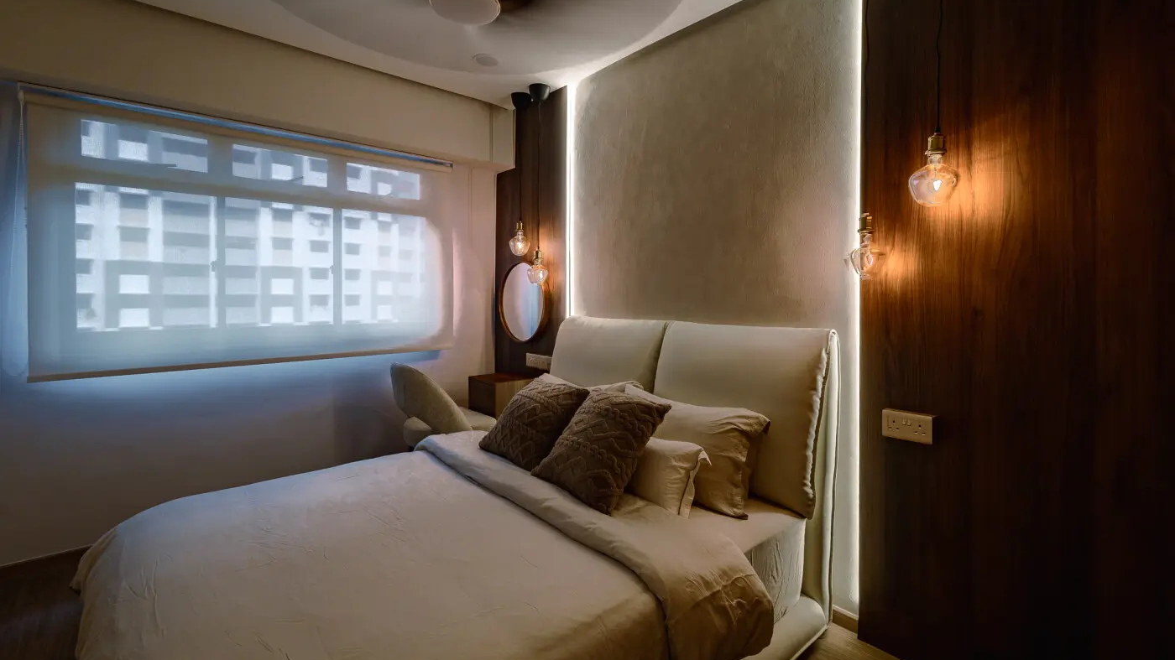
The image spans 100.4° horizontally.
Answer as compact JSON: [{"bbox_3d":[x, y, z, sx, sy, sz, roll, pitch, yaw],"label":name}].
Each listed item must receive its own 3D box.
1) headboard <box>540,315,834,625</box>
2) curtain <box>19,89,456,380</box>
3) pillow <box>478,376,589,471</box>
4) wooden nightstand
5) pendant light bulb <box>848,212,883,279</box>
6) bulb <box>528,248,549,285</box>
[{"bbox_3d":[0.345,0.507,2.332,0.200,1.090,1.560,-2,3,-40],"label":"headboard"},{"bbox_3d":[-1.754,-0.477,2.881,2.050,1.310,0.100,-2,3,-40],"label":"curtain"},{"bbox_3d":[-0.244,0.408,2.197,0.450,0.420,0.140,3,-40,50],"label":"pillow"},{"bbox_3d":[-0.600,0.446,3.340,0.320,0.230,0.330,-2,3,-40],"label":"wooden nightstand"},{"bbox_3d":[0.911,-0.275,1.600,0.120,0.220,0.120,-2,3,-40],"label":"pendant light bulb"},{"bbox_3d":[-0.300,-0.387,2.990,0.120,0.222,0.120,0,3,0],"label":"bulb"}]

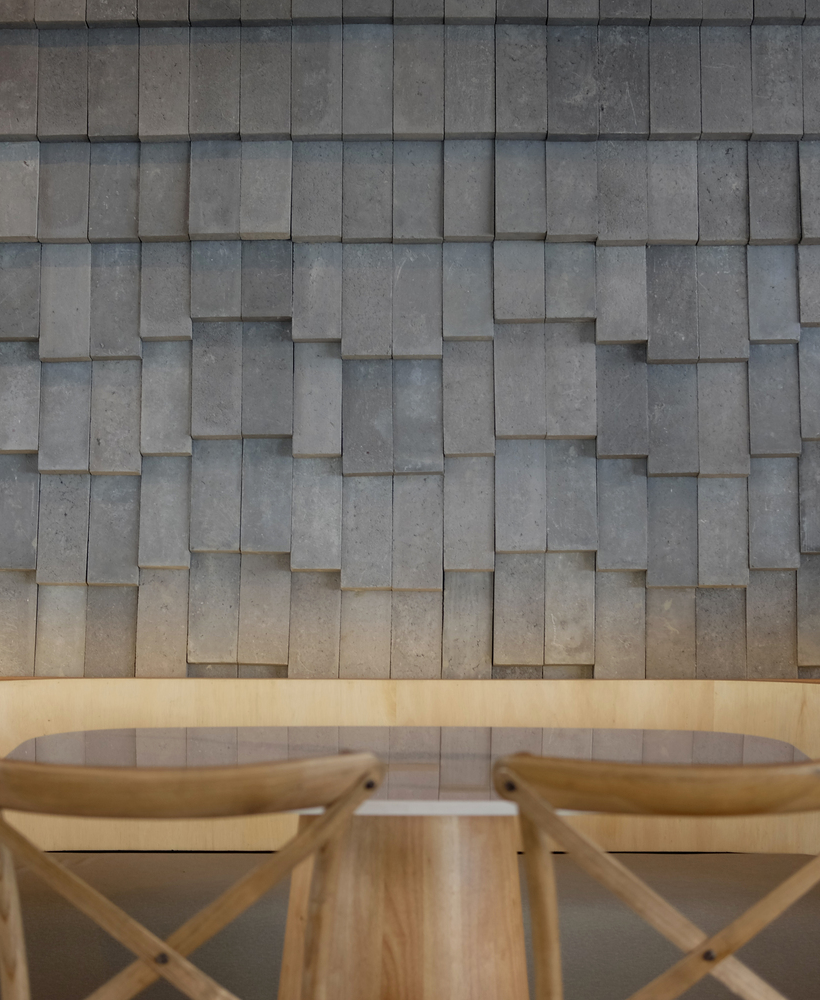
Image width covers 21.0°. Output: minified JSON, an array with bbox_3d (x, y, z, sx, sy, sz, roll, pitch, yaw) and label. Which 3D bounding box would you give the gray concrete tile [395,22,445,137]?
[{"bbox_3d":[0.018,-0.805,4.255,0.097,0.218,0.050,0,-7,1],"label":"gray concrete tile"}]

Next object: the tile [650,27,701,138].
[{"bbox_3d":[0.517,-0.826,4.330,0.099,0.230,0.043,0,-7,1],"label":"tile"}]

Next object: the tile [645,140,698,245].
[{"bbox_3d":[0.515,-0.611,4.366,0.100,0.208,0.044,0,-8,0],"label":"tile"}]

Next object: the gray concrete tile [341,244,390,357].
[{"bbox_3d":[-0.079,-0.373,4.189,0.095,0.215,0.043,0,-9,0],"label":"gray concrete tile"}]

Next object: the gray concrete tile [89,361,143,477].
[{"bbox_3d":[-0.567,-0.161,4.282,0.099,0.220,0.050,0,-7,1],"label":"gray concrete tile"}]

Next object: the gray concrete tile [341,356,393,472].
[{"bbox_3d":[-0.085,-0.164,4.385,0.100,0.222,0.044,0,-6,0],"label":"gray concrete tile"}]

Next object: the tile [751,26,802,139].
[{"bbox_3d":[0.717,-0.821,4.343,0.100,0.222,0.044,0,-8,0],"label":"tile"}]

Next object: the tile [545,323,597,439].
[{"bbox_3d":[0.304,-0.227,4.180,0.096,0.215,0.040,0,-7,0],"label":"tile"}]

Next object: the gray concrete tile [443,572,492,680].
[{"bbox_3d":[0.108,0.246,4.189,0.095,0.215,0.043,0,-9,0],"label":"gray concrete tile"}]

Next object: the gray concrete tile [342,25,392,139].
[{"bbox_3d":[-0.079,-0.784,4.160,0.096,0.210,0.040,0,-8,0],"label":"gray concrete tile"}]

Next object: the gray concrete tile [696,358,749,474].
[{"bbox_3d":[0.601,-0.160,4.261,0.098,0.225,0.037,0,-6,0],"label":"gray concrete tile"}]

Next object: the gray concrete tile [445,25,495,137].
[{"bbox_3d":[0.112,-0.787,4.160,0.096,0.210,0.040,0,-8,0],"label":"gray concrete tile"}]

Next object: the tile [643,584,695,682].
[{"bbox_3d":[0.516,0.287,4.373,0.099,0.222,0.043,0,-7,1],"label":"tile"}]

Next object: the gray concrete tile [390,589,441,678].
[{"bbox_3d":[0.012,0.274,4.260,0.098,0.202,0.037,0,-6,0],"label":"gray concrete tile"}]

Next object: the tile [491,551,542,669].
[{"bbox_3d":[0.214,0.209,4.371,0.099,0.240,0.042,0,-9,0],"label":"tile"}]

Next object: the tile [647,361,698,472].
[{"bbox_3d":[0.519,-0.162,4.380,0.100,0.222,0.044,0,-6,0],"label":"tile"}]

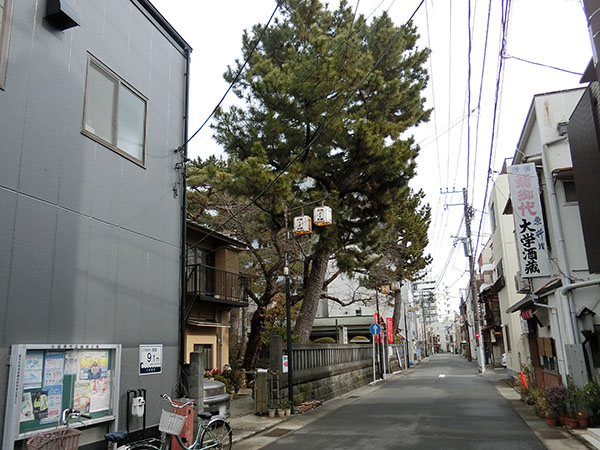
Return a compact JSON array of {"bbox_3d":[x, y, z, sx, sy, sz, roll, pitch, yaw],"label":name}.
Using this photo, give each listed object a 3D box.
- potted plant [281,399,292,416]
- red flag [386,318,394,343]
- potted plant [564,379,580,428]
[{"bbox_3d":[-0.370,5.081,12.050,0.300,0.460,0.300,-2,-14,-1],"label":"potted plant"},{"bbox_3d":[6.169,7.193,29.600,0.520,1.780,0.100,-7,-15,18],"label":"red flag"},{"bbox_3d":[5.526,3.617,8.804,0.340,0.940,0.340,-7,-15,18],"label":"potted plant"}]

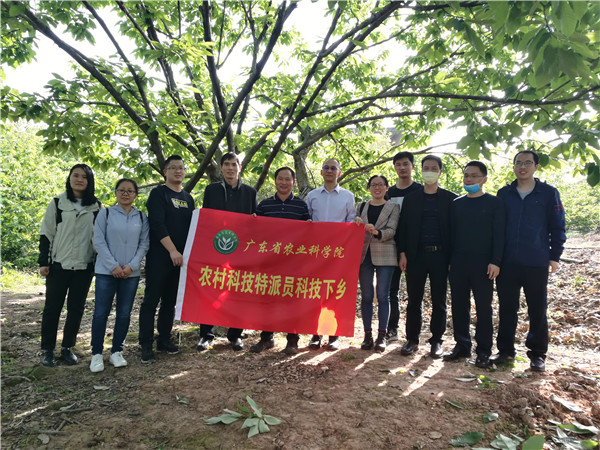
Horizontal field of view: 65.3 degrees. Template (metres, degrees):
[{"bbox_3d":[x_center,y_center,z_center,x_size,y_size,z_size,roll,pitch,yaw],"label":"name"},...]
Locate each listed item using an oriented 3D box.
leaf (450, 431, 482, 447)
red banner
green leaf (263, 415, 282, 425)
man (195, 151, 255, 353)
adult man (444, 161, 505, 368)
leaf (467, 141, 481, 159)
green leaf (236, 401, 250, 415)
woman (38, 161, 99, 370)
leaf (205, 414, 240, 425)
[{"bbox_3d":[0.835,1.077,2.360,0.180,0.030,0.090,3,-2,-33],"label":"leaf"},{"bbox_3d":[-0.251,0.400,3.980,1.500,0.980,0.090,5,-1,-2],"label":"red banner"},{"bbox_3d":[-0.164,1.159,2.790,0.135,0.040,0.075,1,-1,40],"label":"green leaf"},{"bbox_3d":[-0.652,0.226,4.150,0.520,1.750,0.380,2,-1,-9],"label":"man"},{"bbox_3d":[1.462,0.314,3.920,0.500,1.710,0.340,1,-1,29],"label":"adult man"},{"bbox_3d":[1.394,-0.601,3.750,0.105,0.140,0.045,2,-1,18],"label":"leaf"},{"bbox_3d":[-0.345,1.118,2.860,0.055,0.055,0.105,2,-1,-45],"label":"green leaf"},{"bbox_3d":[-1.922,0.327,3.920,0.500,1.660,0.330,2,-1,-25],"label":"woman"},{"bbox_3d":[-0.414,1.039,2.500,0.190,0.035,0.090,2,-2,-18],"label":"leaf"}]

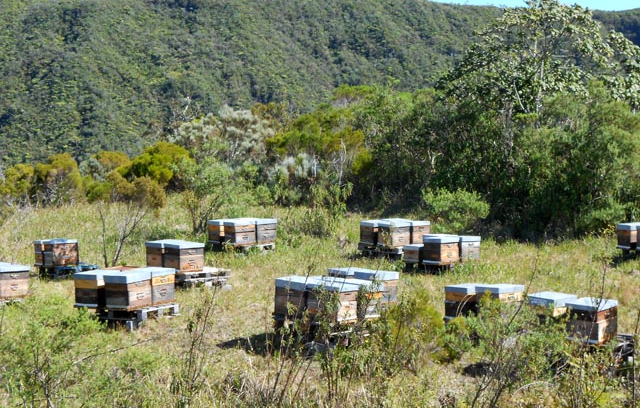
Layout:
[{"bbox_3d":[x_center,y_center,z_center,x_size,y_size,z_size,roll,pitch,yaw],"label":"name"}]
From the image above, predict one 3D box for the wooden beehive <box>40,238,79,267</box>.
[{"bbox_3d":[-5.165,0.964,26.481,0.540,0.490,0.450,-4,5,-39],"label":"wooden beehive"}]

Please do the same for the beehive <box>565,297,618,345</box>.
[{"bbox_3d":[3.494,1.500,17.113,0.450,0.490,0.540,2,5,40],"label":"beehive"}]

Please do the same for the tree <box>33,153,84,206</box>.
[{"bbox_3d":[-8.643,-0.777,44.000,1.750,1.900,1.700,-1,3,0],"label":"tree"}]

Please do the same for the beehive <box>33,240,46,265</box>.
[{"bbox_3d":[-5.285,0.952,26.213,0.534,0.491,0.442,-3,2,-32],"label":"beehive"}]

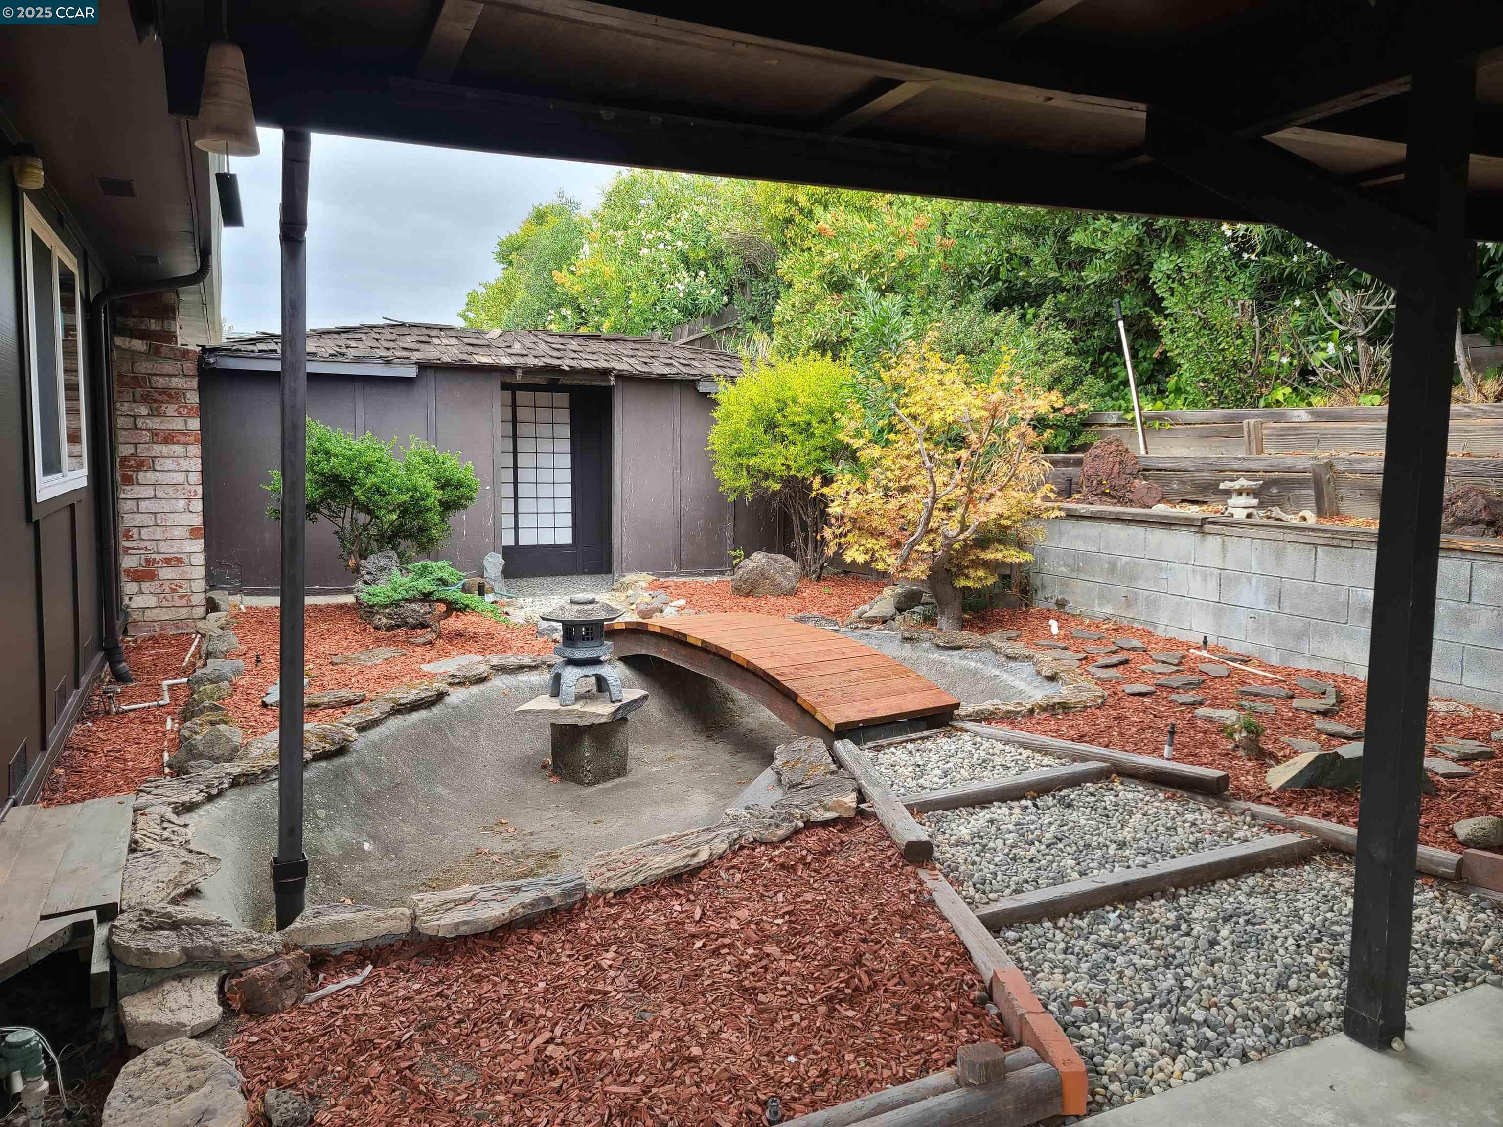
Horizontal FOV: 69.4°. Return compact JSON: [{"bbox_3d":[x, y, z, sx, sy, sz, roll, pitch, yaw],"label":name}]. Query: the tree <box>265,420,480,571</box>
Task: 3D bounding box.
[{"bbox_3d":[-2.599,-0.415,7.450,1.420,1.150,1.250,-2,7,-25],"label":"tree"}]

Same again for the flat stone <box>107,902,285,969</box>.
[{"bbox_3d":[-1.343,0.919,2.670,0.420,0.080,0.210,2,6,10],"label":"flat stone"}]

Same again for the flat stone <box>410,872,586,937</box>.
[{"bbox_3d":[-0.658,0.905,2.894,0.440,0.080,0.160,-2,6,-23],"label":"flat stone"}]

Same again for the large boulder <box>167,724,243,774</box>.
[{"bbox_3d":[-1.993,0.677,3.950,0.260,0.190,0.240,-2,7,-25],"label":"large boulder"}]

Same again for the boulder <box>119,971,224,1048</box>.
[{"bbox_3d":[-1.345,1.043,2.520,0.240,0.110,0.200,-2,7,-25],"label":"boulder"}]

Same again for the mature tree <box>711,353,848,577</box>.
[{"bbox_3d":[0.268,-0.901,10.100,1.400,2.120,1.350,1,6,0],"label":"mature tree"}]

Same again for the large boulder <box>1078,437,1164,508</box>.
[{"bbox_3d":[2.590,-0.633,7.600,0.600,0.500,0.450,2,6,10],"label":"large boulder"}]

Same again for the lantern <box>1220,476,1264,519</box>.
[{"bbox_3d":[2.897,-0.385,6.406,0.240,0.250,0.240,4,7,24],"label":"lantern"}]

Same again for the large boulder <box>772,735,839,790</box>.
[{"bbox_3d":[0.197,0.756,4.100,0.250,0.140,0.260,0,6,-10],"label":"large boulder"}]

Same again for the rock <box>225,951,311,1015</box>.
[{"bbox_3d":[-1.157,1.006,2.600,0.190,0.130,0.150,-2,7,-25],"label":"rock"}]

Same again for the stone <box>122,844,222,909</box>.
[{"bbox_3d":[-1.604,0.866,2.980,0.270,0.070,0.330,-2,7,-25],"label":"stone"}]

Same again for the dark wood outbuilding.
[{"bbox_3d":[-2.419,-1.128,10.743,5.350,2.370,3.000,-2,7,-25],"label":"dark wood outbuilding"}]

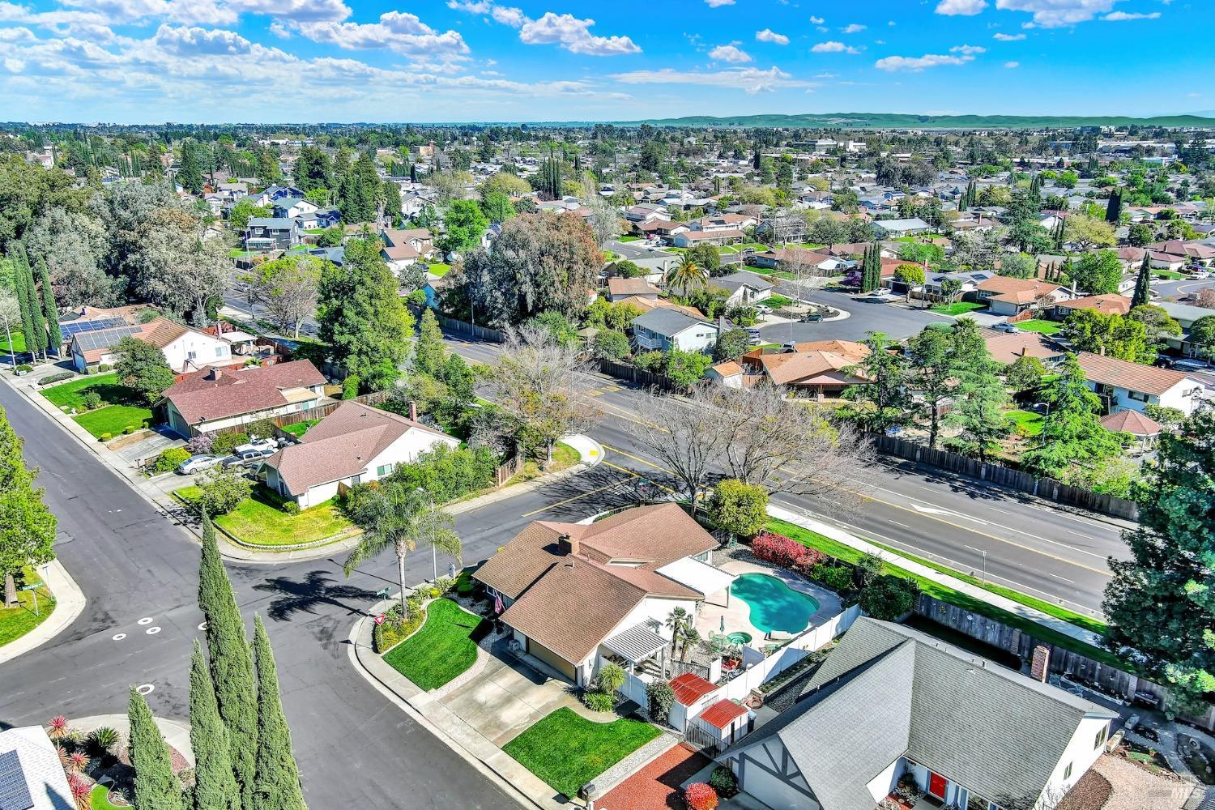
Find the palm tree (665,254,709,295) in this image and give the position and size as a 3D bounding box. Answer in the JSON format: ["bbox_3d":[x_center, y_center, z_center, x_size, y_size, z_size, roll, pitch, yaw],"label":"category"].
[{"bbox_3d":[15.594,-24.942,193.460,9.000,10.200,9.000,0,16,0],"label":"palm tree"}]

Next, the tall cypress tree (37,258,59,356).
[{"bbox_3d":[-83.530,-14.457,146.224,2.000,16.000,2.000,0,16,0],"label":"tall cypress tree"}]

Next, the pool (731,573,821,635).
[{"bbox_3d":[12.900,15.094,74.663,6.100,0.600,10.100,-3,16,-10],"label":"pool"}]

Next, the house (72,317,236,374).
[{"bbox_3d":[-69.471,-9.300,147.830,20.400,5.400,14.900,-14,21,-40],"label":"house"}]

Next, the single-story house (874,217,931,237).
[{"bbox_3d":[92.800,-56.782,313.077,20.000,4.700,11.000,-8,18,-27],"label":"single-story house"}]

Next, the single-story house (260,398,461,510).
[{"bbox_3d":[-25.983,4.375,100.380,20.700,5.400,15.300,-14,21,-40],"label":"single-story house"}]

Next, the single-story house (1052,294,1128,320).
[{"bbox_3d":[90.973,-17.258,176.666,14.500,4.800,15.500,-9,19,-29],"label":"single-story house"}]

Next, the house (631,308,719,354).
[{"bbox_3d":[10.351,-10.861,152.707,10.700,6.300,13.300,-9,18,-28],"label":"house"}]

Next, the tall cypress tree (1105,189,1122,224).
[{"bbox_3d":[173.408,-67.710,335.489,6.200,13.200,5.200,0,16,0],"label":"tall cypress tree"}]

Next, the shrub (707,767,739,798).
[{"bbox_3d":[6.315,20.374,53.146,1.500,1.350,1.500,0,16,0],"label":"shrub"}]

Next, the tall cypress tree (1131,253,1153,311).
[{"bbox_3d":[95.677,-21.075,175.646,3.800,12.700,3.800,0,16,0],"label":"tall cypress tree"}]

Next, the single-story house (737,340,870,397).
[{"bbox_3d":[29.900,-5.554,136.144,17.000,4.900,21.500,0,16,0],"label":"single-story house"}]

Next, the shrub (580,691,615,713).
[{"bbox_3d":[-0.600,18.260,61.044,2.000,0.900,1.700,0,16,0],"label":"shrub"}]

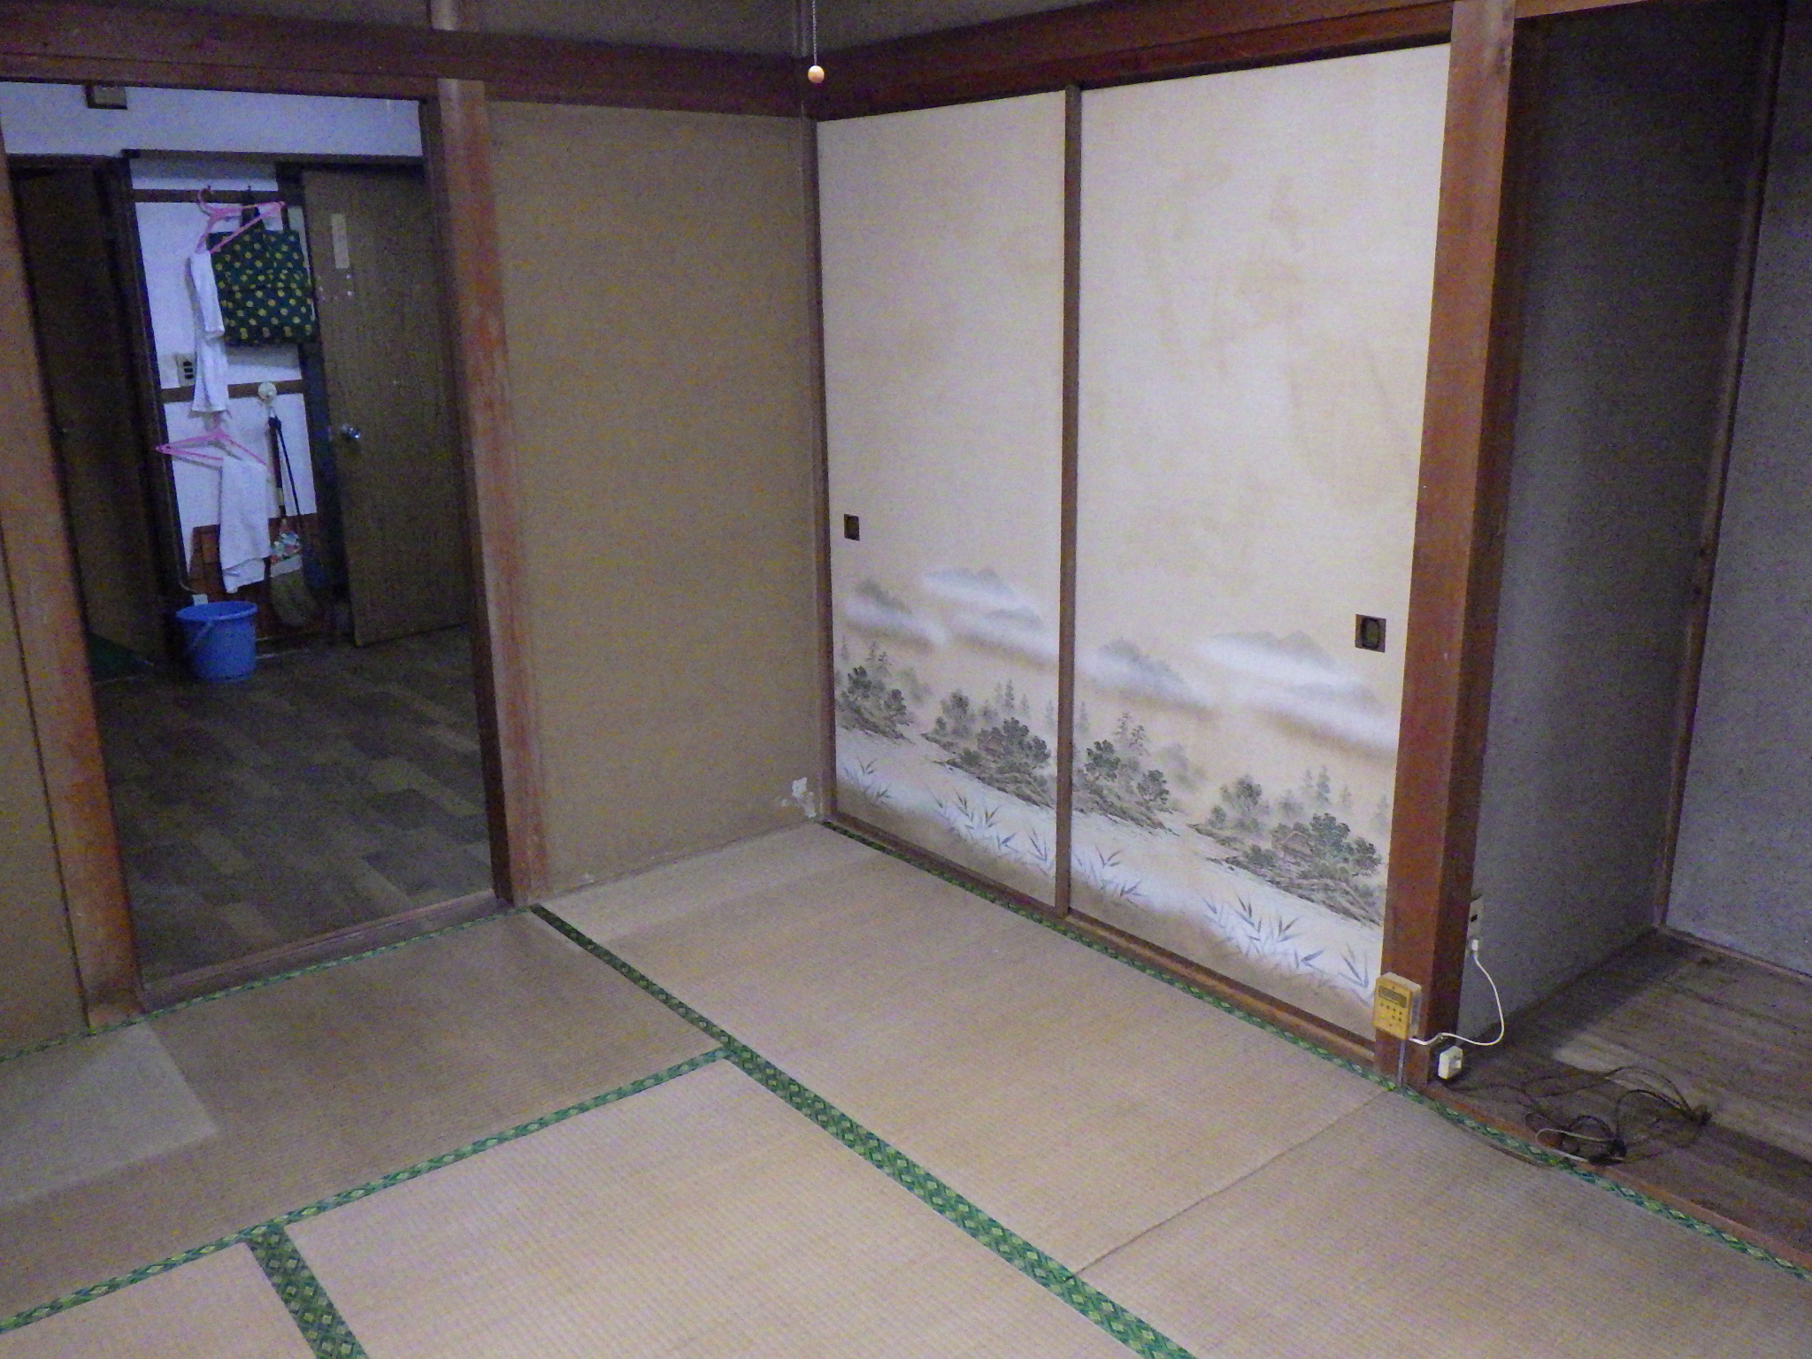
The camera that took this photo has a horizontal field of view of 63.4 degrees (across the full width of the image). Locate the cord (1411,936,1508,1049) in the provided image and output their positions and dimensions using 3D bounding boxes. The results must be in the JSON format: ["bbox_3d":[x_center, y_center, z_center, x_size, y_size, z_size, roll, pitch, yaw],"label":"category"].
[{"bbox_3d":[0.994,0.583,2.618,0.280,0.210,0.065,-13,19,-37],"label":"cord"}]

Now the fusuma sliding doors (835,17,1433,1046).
[{"bbox_3d":[0.340,-0.317,3.151,0.060,1.760,1.680,-13,20,-38],"label":"fusuma sliding doors"}]

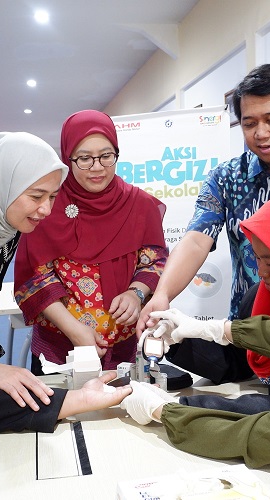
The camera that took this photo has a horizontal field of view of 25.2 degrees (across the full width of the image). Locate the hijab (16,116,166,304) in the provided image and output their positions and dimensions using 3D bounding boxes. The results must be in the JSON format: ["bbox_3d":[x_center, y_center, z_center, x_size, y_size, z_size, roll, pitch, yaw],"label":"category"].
[{"bbox_3d":[-0.133,-0.127,1.850,0.460,0.600,0.340,-2,4,-10],"label":"hijab"}]

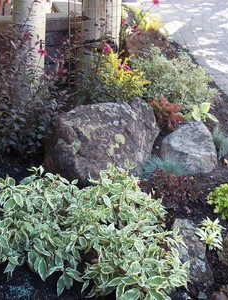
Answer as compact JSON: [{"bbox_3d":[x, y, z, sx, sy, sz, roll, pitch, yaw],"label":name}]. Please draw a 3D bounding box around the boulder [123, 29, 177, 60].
[{"bbox_3d":[0.502,-1.354,5.980,0.801,0.509,0.600,3,22,4],"label":"boulder"}]

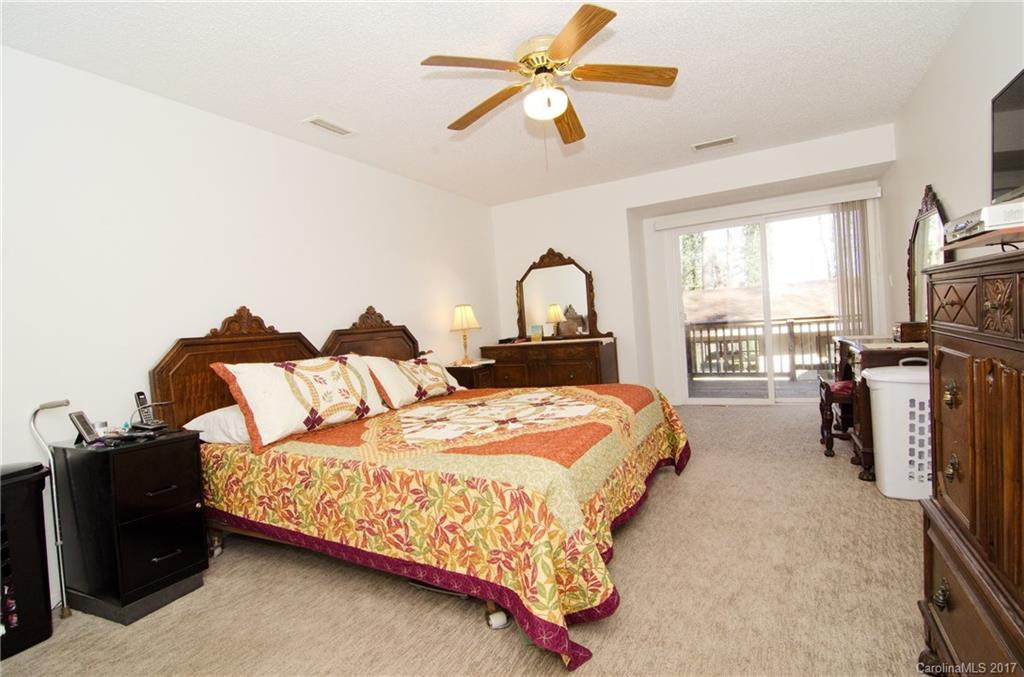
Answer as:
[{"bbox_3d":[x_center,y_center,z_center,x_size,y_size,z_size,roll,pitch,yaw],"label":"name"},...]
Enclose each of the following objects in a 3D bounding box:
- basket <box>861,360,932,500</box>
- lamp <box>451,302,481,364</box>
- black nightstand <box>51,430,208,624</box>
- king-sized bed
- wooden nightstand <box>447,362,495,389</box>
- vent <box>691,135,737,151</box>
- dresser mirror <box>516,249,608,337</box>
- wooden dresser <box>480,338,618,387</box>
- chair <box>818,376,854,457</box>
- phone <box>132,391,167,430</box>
[{"bbox_3d":[2.205,0.510,2.499,0.440,0.730,0.350,-2,3,30],"label":"basket"},{"bbox_3d":[-0.464,-0.018,4.342,0.290,0.580,0.290,-4,3,0],"label":"lamp"},{"bbox_3d":[-1.693,0.808,2.059,0.455,0.730,0.345,-2,3,30],"label":"black nightstand"},{"bbox_3d":[-0.355,0.393,2.664,2.200,1.310,2.060,-2,3,30],"label":"king-sized bed"},{"bbox_3d":[-0.400,0.618,4.385,0.390,0.700,0.440,-2,3,30],"label":"wooden nightstand"},{"bbox_3d":[1.652,-1.583,3.721,0.330,0.020,0.170,-2,3,30],"label":"vent"},{"bbox_3d":[0.504,-0.483,4.874,1.110,0.980,0.090,-2,3,30],"label":"dresser mirror"},{"bbox_3d":[0.398,0.461,4.799,1.330,0.860,0.530,-2,3,30],"label":"wooden dresser"},{"bbox_3d":[2.486,0.552,3.296,0.420,0.530,0.420,-2,3,30],"label":"chair"},{"bbox_3d":[-1.688,0.327,2.138,0.160,0.180,0.100,-2,3,30],"label":"phone"}]

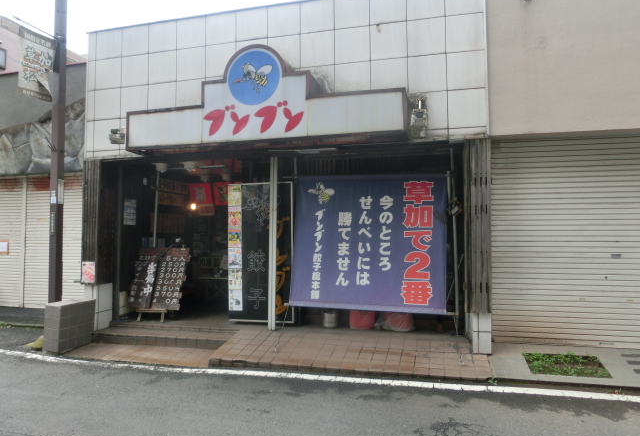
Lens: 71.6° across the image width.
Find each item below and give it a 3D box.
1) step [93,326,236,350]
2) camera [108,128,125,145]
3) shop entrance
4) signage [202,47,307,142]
[{"bbox_3d":[-2.152,1.648,6.076,2.034,0.123,0.436,-1,-3,15],"label":"step"},{"bbox_3d":[-2.708,-1.078,5.905,0.162,0.202,0.180,-1,-3,15],"label":"camera"},{"bbox_3d":[-0.666,0.346,6.018,5.013,2.380,0.585,-1,-3,15],"label":"shop entrance"},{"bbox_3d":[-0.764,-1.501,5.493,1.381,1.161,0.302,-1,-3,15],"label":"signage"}]

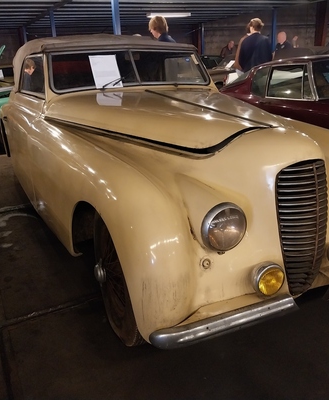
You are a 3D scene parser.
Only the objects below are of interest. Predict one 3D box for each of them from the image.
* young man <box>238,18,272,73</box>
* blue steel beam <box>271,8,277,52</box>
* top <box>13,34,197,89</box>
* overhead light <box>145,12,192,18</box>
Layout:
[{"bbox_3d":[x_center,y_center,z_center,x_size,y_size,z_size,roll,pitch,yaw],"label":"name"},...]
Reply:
[{"bbox_3d":[1.339,-1.725,6.012,0.520,1.830,0.320,-6,20,-9],"label":"young man"},{"bbox_3d":[3.464,-4.841,12.784,0.110,2.500,0.110,-13,22,-24],"label":"blue steel beam"},{"bbox_3d":[-0.670,-1.361,4.058,1.450,0.550,1.700,-11,21,-24],"label":"top"},{"bbox_3d":[0.124,-5.708,12.400,1.520,0.100,0.140,-13,22,-24],"label":"overhead light"}]

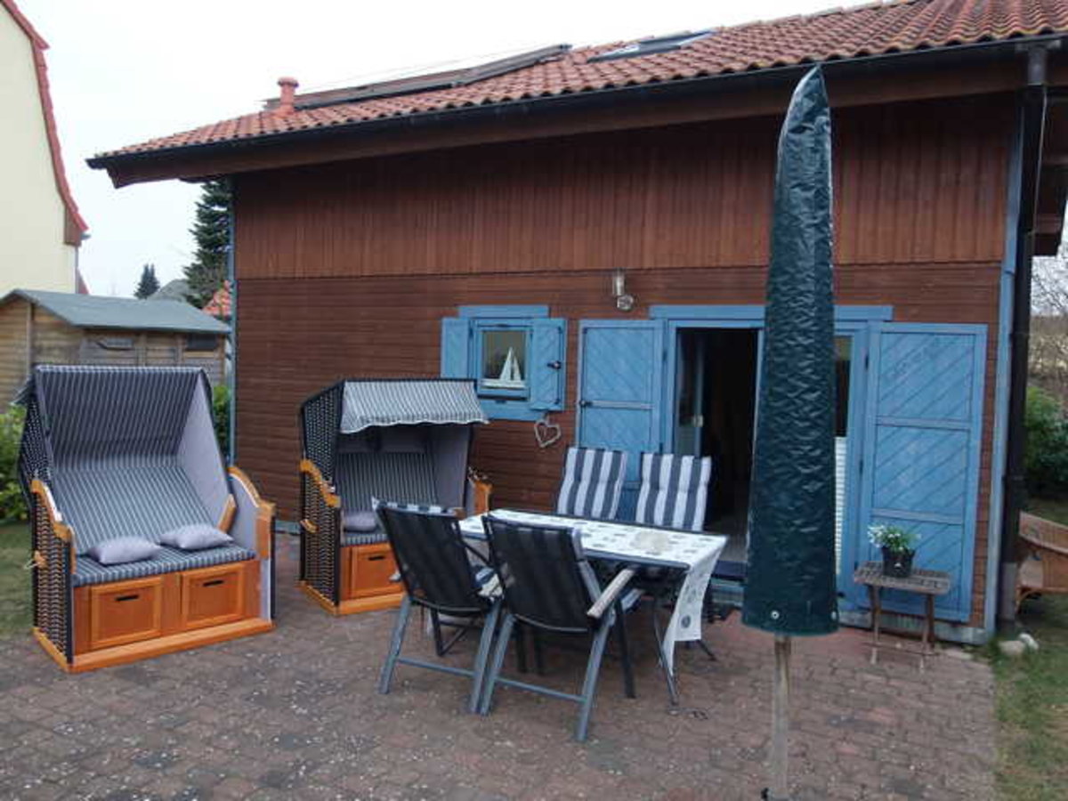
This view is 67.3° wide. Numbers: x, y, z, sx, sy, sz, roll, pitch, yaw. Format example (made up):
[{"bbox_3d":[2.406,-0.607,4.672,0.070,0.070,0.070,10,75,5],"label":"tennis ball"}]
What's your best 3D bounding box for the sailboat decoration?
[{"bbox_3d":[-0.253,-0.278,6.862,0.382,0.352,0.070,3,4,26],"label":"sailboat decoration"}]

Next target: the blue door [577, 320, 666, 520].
[{"bbox_3d":[0.638,0.338,6.243,0.684,1.920,0.050,3,3,27],"label":"blue door"}]

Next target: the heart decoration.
[{"bbox_3d":[0.117,0.279,6.515,0.235,0.250,0.030,3,3,27],"label":"heart decoration"}]

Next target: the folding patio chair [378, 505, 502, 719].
[{"bbox_3d":[-0.443,1.022,4.280,0.590,1.030,0.770,3,3,24],"label":"folding patio chair"}]

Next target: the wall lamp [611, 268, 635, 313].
[{"bbox_3d":[0.684,-0.848,6.146,0.130,0.316,0.200,3,4,26],"label":"wall lamp"}]

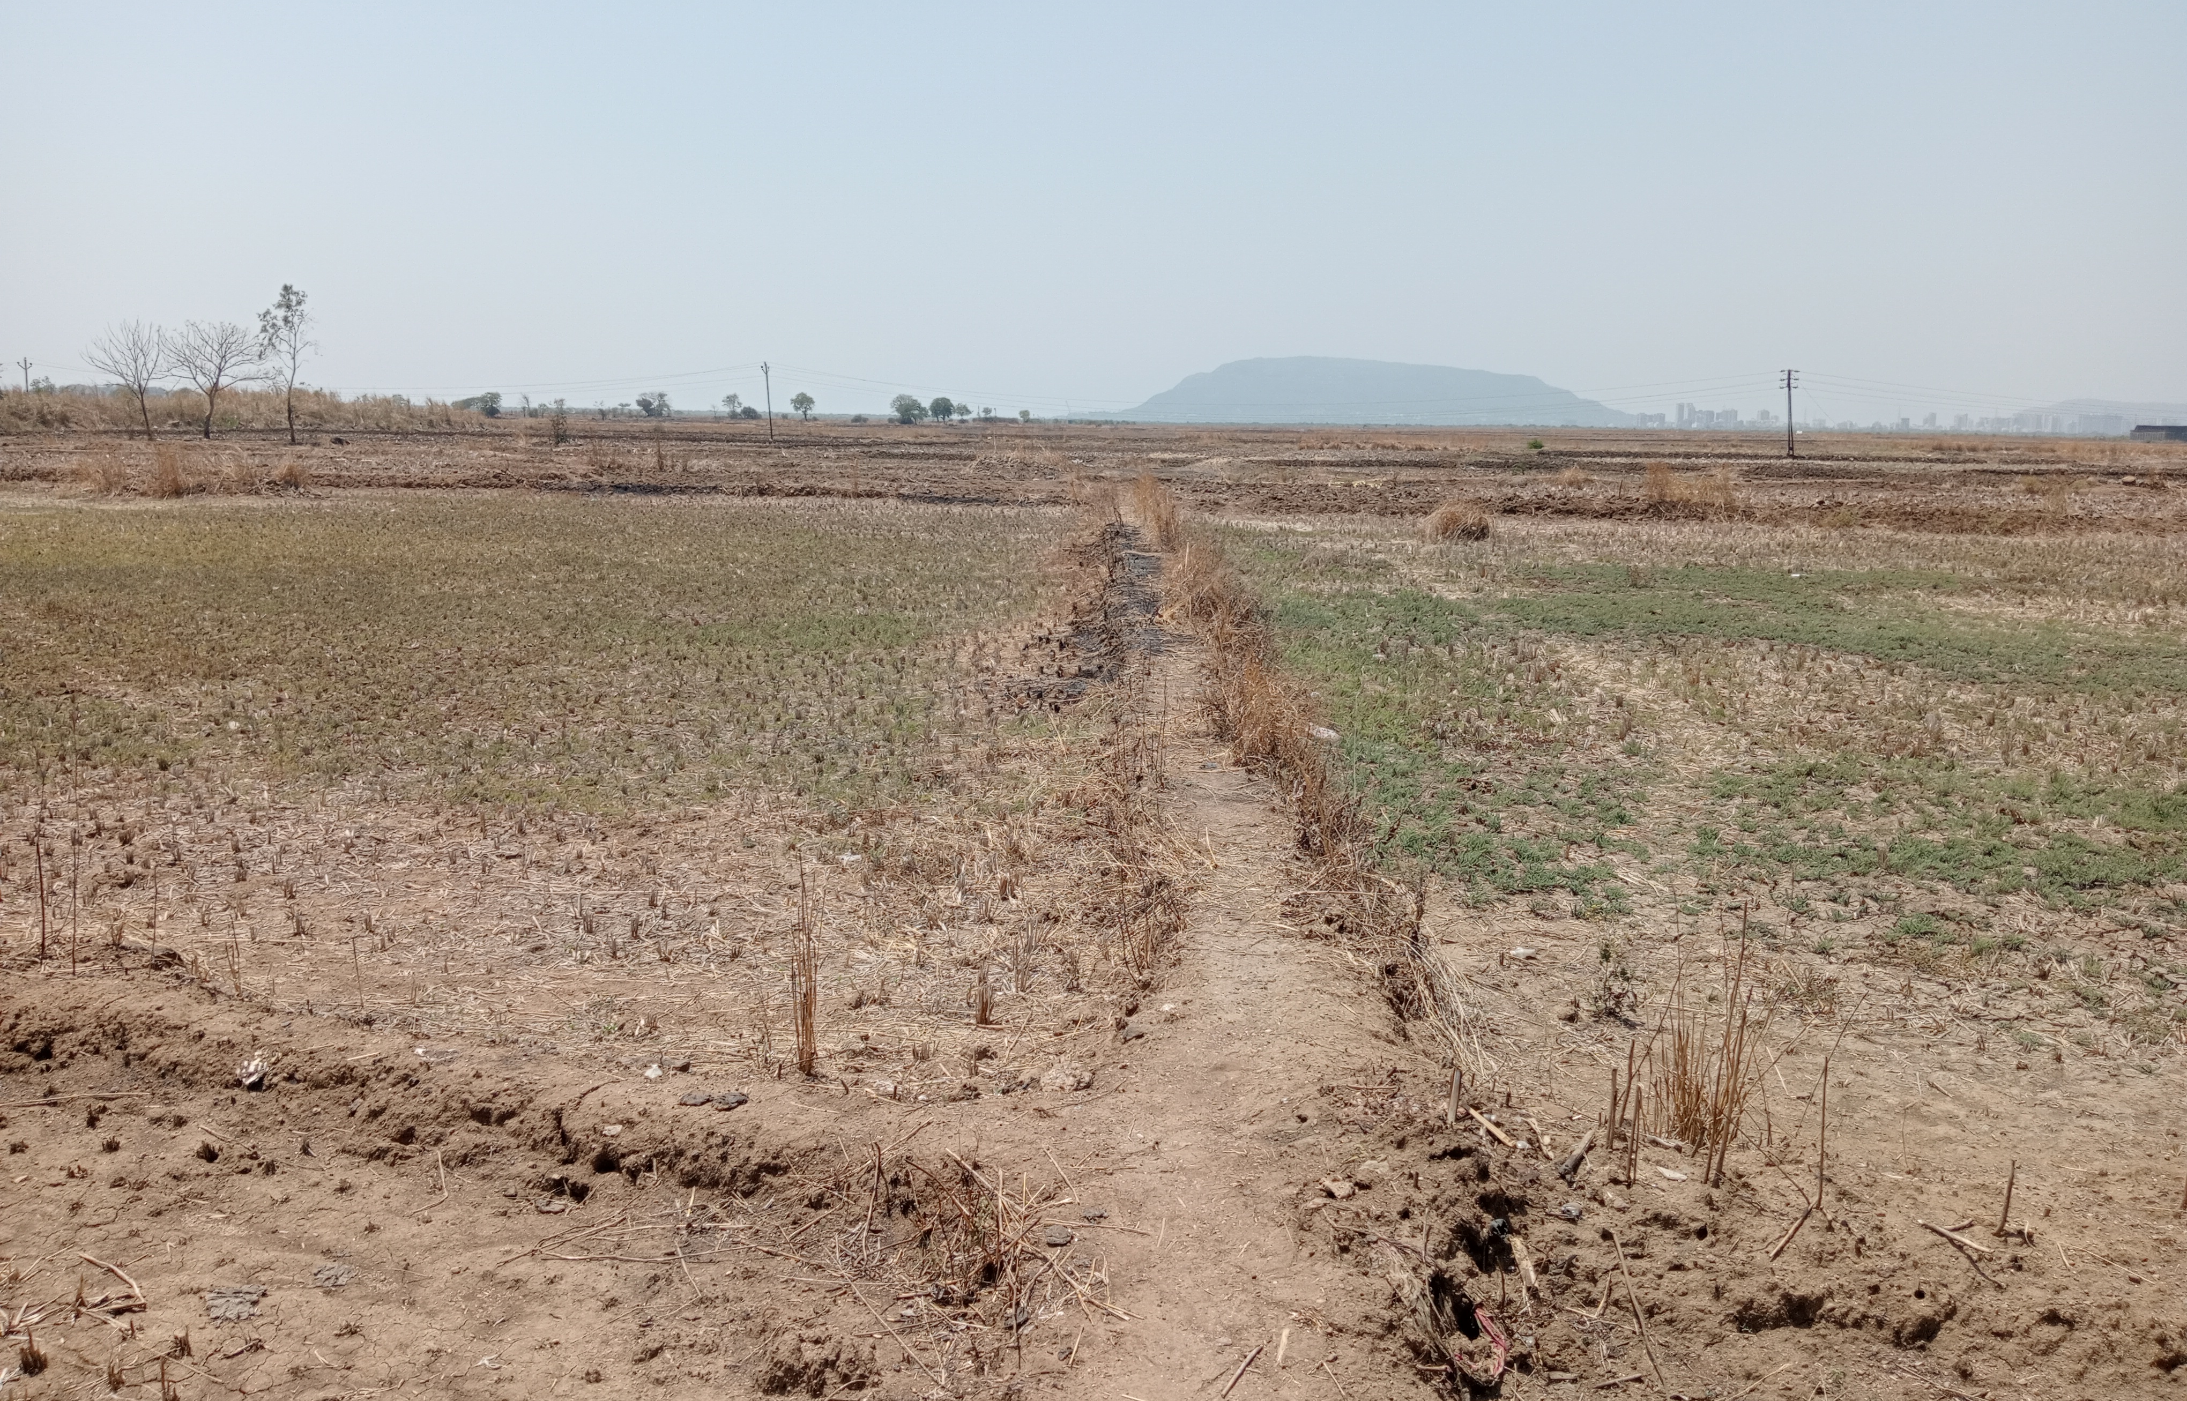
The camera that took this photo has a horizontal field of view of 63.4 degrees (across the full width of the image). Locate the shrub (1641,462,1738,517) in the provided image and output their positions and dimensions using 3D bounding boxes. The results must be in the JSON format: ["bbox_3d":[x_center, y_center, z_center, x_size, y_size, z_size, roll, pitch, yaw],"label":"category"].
[{"bbox_3d":[11.699,-4.175,34.708,1.781,1.011,1.100,4,9,18],"label":"shrub"}]

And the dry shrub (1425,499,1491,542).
[{"bbox_3d":[5.513,-2.733,26.764,1.038,0.620,0.900,3,9,11],"label":"dry shrub"}]

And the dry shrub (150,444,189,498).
[{"bbox_3d":[-17.472,-4.340,33.425,0.659,0.980,0.650,-4,10,-27],"label":"dry shrub"}]

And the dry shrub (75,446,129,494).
[{"bbox_3d":[-19.053,-4.432,34.005,0.889,0.897,0.800,-4,10,-29],"label":"dry shrub"}]

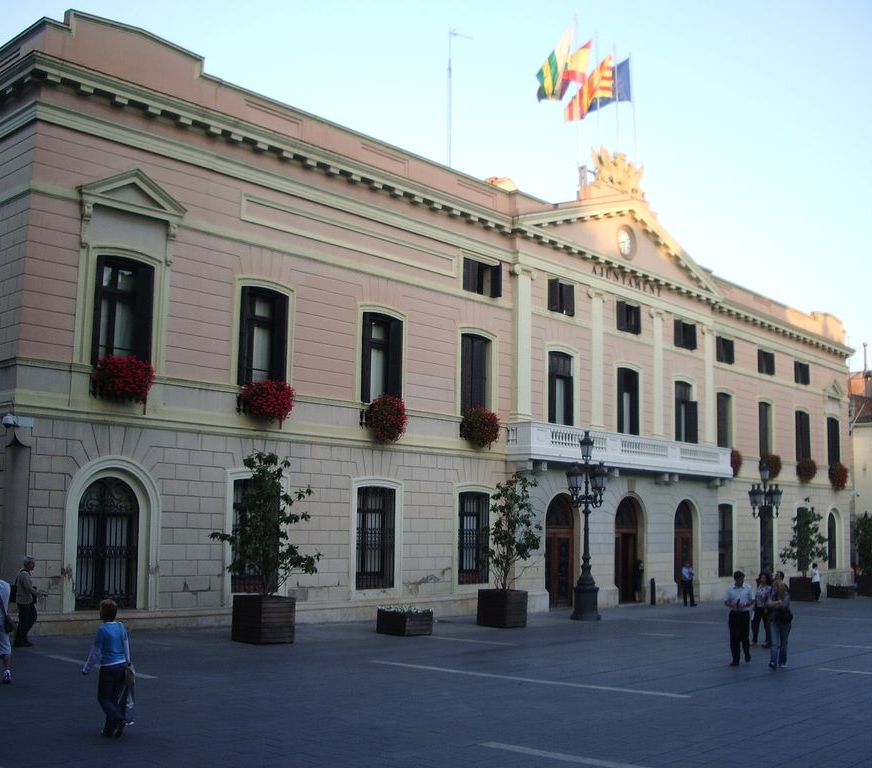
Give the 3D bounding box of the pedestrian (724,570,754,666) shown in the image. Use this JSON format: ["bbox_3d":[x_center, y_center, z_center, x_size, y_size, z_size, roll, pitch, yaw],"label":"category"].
[{"bbox_3d":[5.804,4.484,19.800,0.560,1.760,0.420,-1,-8,17],"label":"pedestrian"}]

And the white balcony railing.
[{"bbox_3d":[6.707,2.399,35.317,1.000,1.180,12.450,-6,-10,43],"label":"white balcony railing"}]

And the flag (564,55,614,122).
[{"bbox_3d":[5.574,-10.731,37.600,1.900,2.400,0.600,4,-8,-17],"label":"flag"}]

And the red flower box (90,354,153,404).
[{"bbox_3d":[-6.756,-0.079,22.414,0.612,1.020,1.326,-7,-11,42],"label":"red flower box"}]

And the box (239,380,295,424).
[{"bbox_3d":[-3.983,0.436,24.400,0.520,0.900,1.300,-6,-10,43],"label":"box"}]

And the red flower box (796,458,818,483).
[{"bbox_3d":[18.048,4.202,50.300,0.750,1.120,1.100,-6,-11,43],"label":"red flower box"}]

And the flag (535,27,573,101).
[{"bbox_3d":[4.477,-11.965,38.985,1.734,2.652,0.459,-7,-11,42],"label":"flag"}]

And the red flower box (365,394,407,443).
[{"bbox_3d":[-1.400,0.956,28.700,0.780,1.280,1.200,-6,-11,43],"label":"red flower box"}]

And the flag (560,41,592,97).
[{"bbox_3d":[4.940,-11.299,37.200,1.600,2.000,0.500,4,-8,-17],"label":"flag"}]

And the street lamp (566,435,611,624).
[{"bbox_3d":[4.405,4.126,30.241,1.326,5.508,1.326,-7,-11,42],"label":"street lamp"}]

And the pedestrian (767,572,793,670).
[{"bbox_3d":[6.436,4.469,19.400,0.520,1.720,0.420,0,-8,6],"label":"pedestrian"}]

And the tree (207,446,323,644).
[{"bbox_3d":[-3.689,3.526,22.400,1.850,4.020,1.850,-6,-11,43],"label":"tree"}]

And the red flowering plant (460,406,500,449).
[{"bbox_3d":[1.368,1.322,31.270,0.612,1.122,1.306,-7,-11,42],"label":"red flowering plant"}]

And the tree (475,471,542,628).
[{"bbox_3d":[1.887,4.378,27.515,1.428,4.080,1.428,-7,-11,42],"label":"tree"}]

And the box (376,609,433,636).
[{"bbox_3d":[-0.721,5.544,24.225,0.938,0.632,0.918,-7,-11,42],"label":"box"}]

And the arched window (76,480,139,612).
[{"bbox_3d":[-7.234,3.545,22.800,0.250,2.860,1.480,-6,-11,43],"label":"arched window"}]

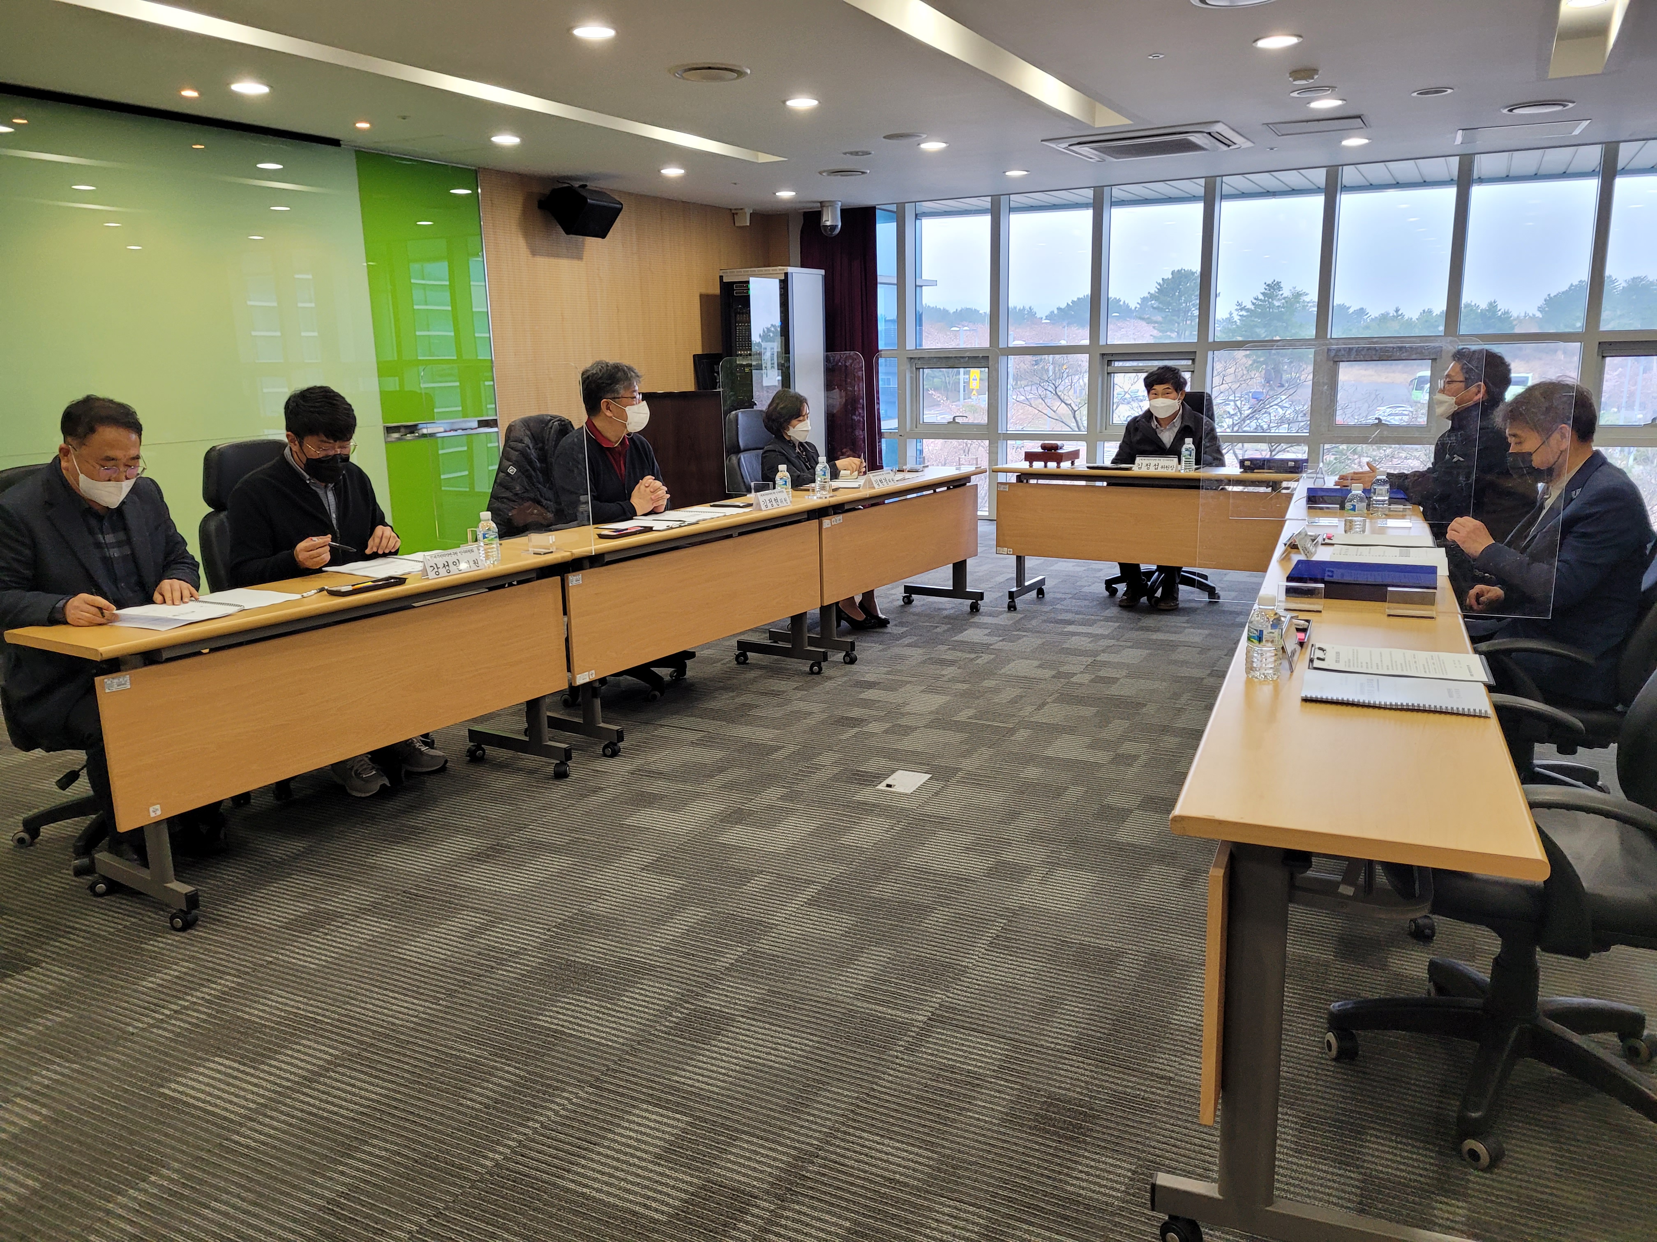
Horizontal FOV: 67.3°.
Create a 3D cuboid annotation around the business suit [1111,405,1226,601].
[{"bbox_3d":[1.770,-0.625,6.552,0.590,1.020,0.560,3,13,20],"label":"business suit"}]

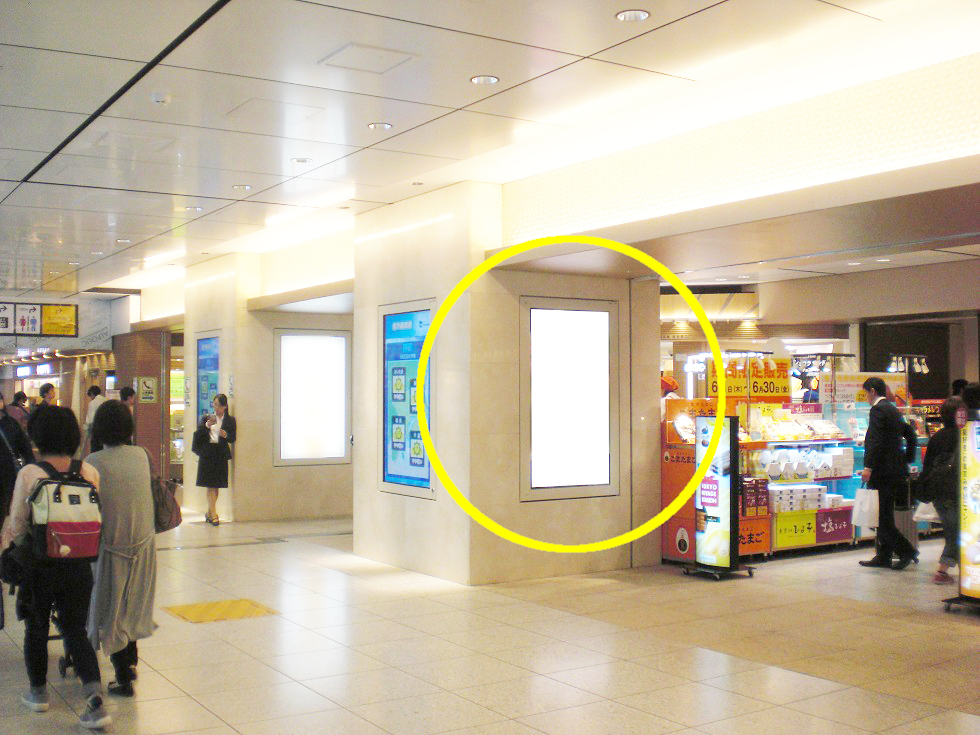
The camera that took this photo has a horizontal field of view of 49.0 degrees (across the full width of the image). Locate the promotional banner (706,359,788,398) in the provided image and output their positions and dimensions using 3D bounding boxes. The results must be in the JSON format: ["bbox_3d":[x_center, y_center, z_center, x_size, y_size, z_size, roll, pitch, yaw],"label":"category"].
[{"bbox_3d":[2.823,0.127,11.656,1.317,0.460,0.040,1,-2,-35],"label":"promotional banner"}]

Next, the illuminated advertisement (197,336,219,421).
[{"bbox_3d":[-3.728,0.416,14.229,0.070,1.560,0.860,1,-2,-35],"label":"illuminated advertisement"}]

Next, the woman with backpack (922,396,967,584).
[{"bbox_3d":[3.858,1.020,9.040,0.480,1.540,0.460,0,-2,-18],"label":"woman with backpack"}]

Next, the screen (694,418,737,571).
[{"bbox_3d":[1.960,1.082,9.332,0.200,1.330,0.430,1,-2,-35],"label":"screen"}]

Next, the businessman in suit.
[{"bbox_3d":[3.647,0.950,9.876,0.520,1.730,0.520,-1,-2,21],"label":"businessman in suit"}]

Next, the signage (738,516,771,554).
[{"bbox_3d":[2.403,1.605,10.251,0.799,0.341,0.040,1,-2,-35],"label":"signage"}]

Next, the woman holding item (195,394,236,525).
[{"bbox_3d":[-3.408,1.134,13.324,0.470,1.600,0.330,-1,-2,14],"label":"woman holding item"}]

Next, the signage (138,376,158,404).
[{"bbox_3d":[-5.610,0.378,17.683,0.290,0.427,0.020,1,-2,-35],"label":"signage"}]

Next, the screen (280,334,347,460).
[{"bbox_3d":[-2.289,0.393,14.031,0.922,1.610,0.070,1,-2,-35],"label":"screen"}]

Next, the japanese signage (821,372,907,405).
[{"bbox_3d":[4.463,0.250,12.781,1.668,0.380,0.040,1,-2,-35],"label":"japanese signage"}]

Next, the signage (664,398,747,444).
[{"bbox_3d":[2.024,0.512,10.200,0.720,0.440,0.050,-1,-2,20],"label":"signage"}]

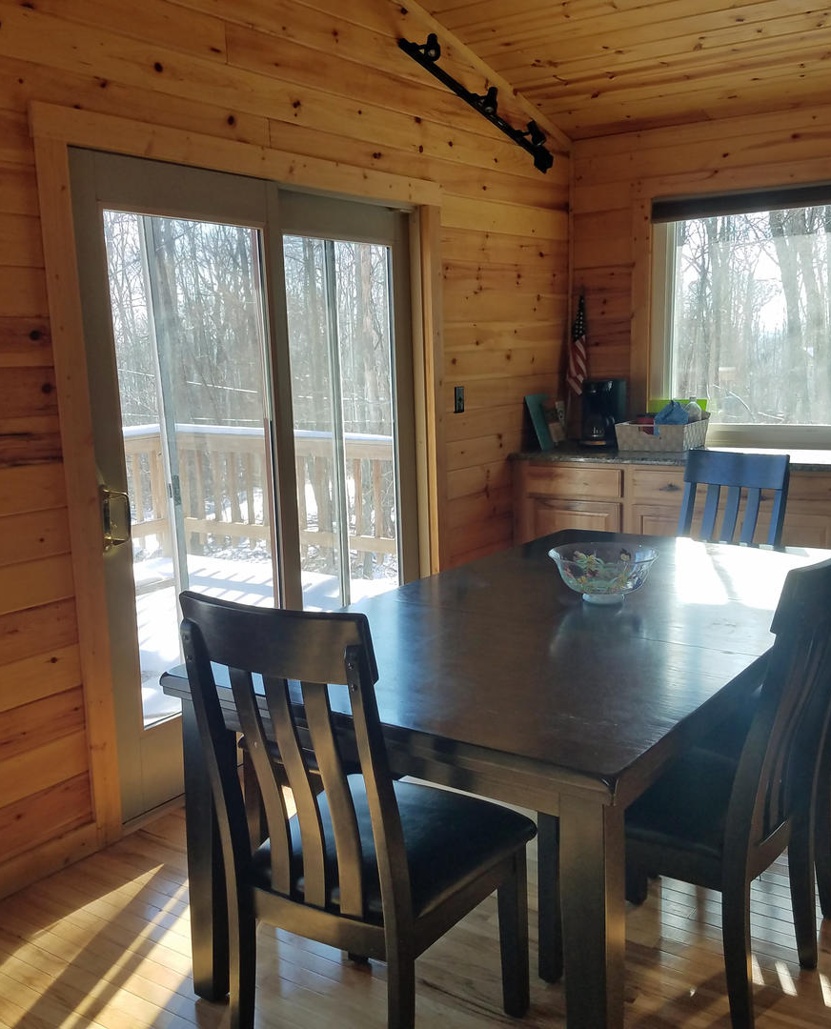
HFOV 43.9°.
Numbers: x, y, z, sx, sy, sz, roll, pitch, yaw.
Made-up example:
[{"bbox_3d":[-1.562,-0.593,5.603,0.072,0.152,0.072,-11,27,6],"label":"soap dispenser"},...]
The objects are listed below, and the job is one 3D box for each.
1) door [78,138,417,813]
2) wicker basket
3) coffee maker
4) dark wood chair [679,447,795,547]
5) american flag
[{"bbox_3d":[-0.467,-0.163,3.764,0.110,2.000,1.800,4,11,34],"label":"door"},{"bbox_3d":[1.204,-0.394,5.063,0.360,0.140,0.330,3,10,28],"label":"wicker basket"},{"bbox_3d":[0.985,-0.526,5.307,0.185,0.336,0.200,5,12,37],"label":"coffee maker"},{"bbox_3d":[1.062,0.312,3.707,0.465,1.020,0.590,5,12,38],"label":"dark wood chair"},{"bbox_3d":[0.840,-0.884,5.365,0.120,0.530,0.090,0,9,14],"label":"american flag"}]

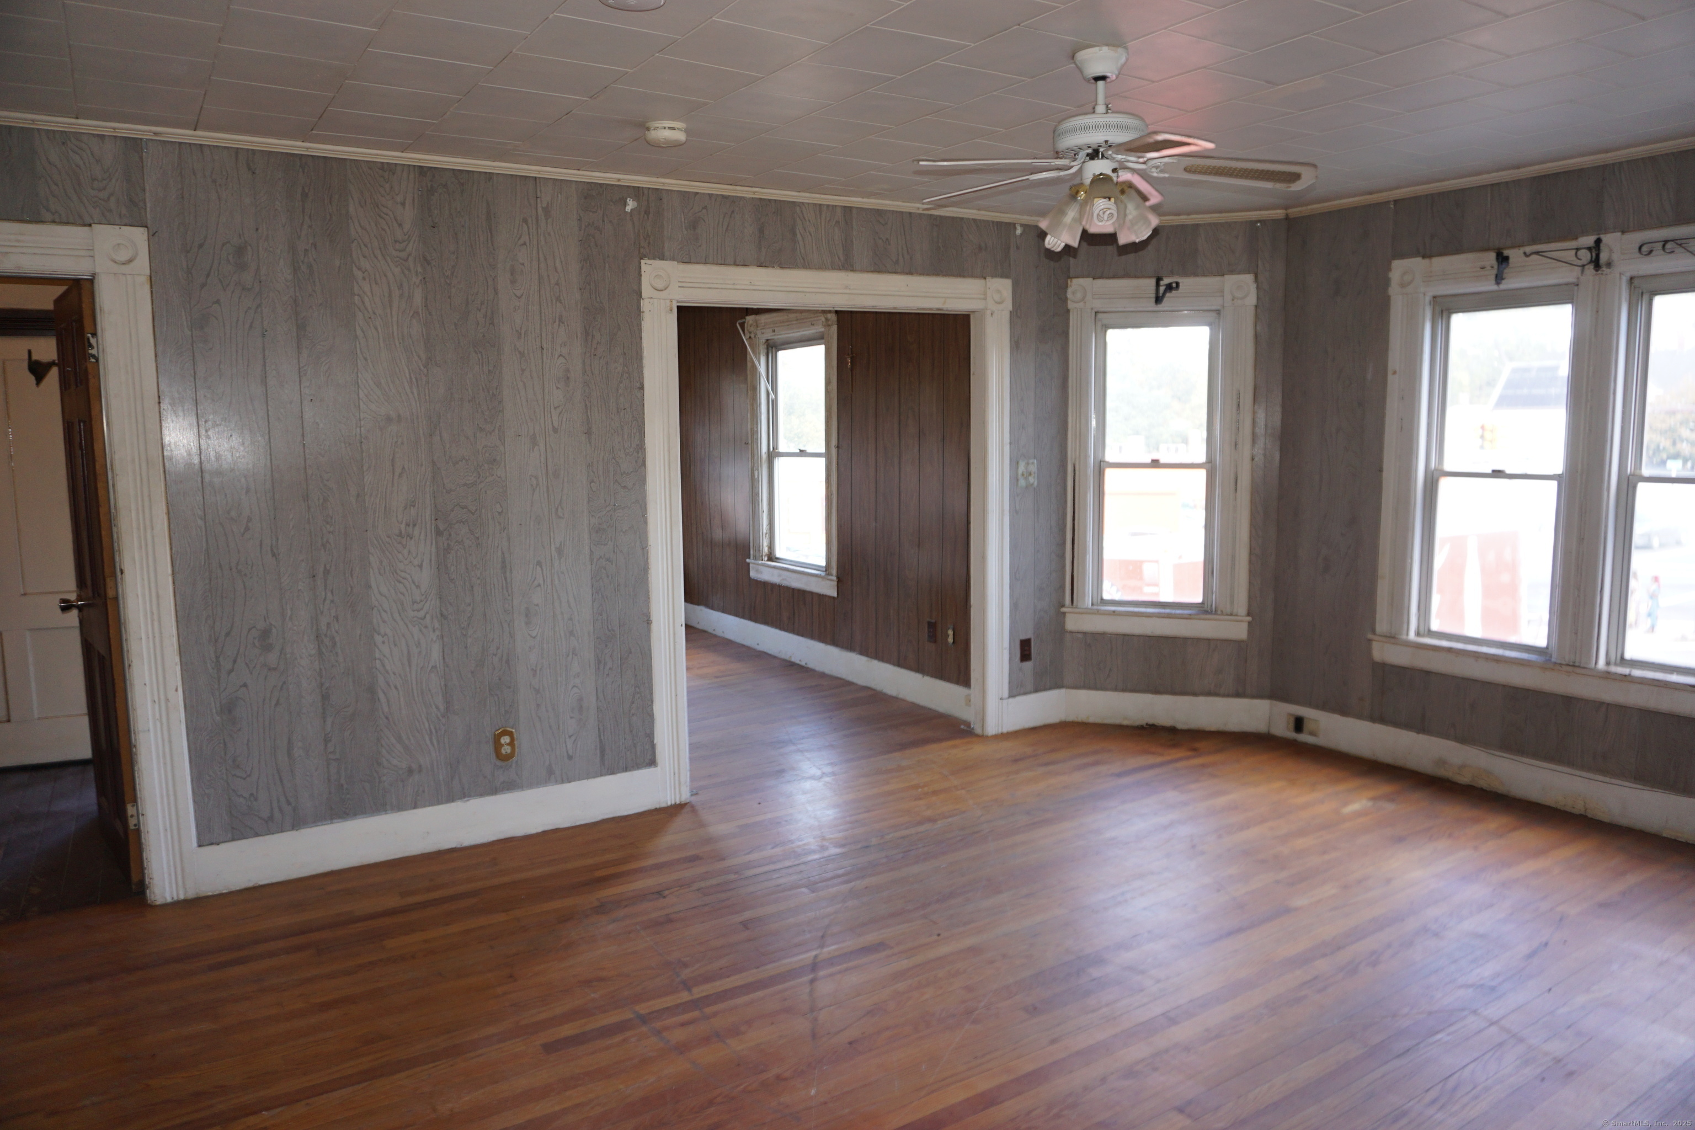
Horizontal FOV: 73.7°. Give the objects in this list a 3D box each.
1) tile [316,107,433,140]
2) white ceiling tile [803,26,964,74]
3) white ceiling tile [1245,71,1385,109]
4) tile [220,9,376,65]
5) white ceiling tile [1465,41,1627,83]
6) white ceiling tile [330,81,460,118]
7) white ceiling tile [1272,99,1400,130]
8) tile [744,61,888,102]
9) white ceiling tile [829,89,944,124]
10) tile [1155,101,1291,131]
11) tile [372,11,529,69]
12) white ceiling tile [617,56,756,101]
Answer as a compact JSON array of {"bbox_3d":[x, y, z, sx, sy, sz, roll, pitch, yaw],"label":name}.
[{"bbox_3d":[-1.452,-1.347,3.460,0.303,0.016,0.303,-5,9,-33],"label":"tile"},{"bbox_3d":[0.093,-1.240,2.715,0.303,0.015,0.303,-6,9,-32],"label":"white ceiling tile"},{"bbox_3d":[1.297,-1.319,3.145,0.302,0.015,0.302,-5,9,-33],"label":"white ceiling tile"},{"bbox_3d":[-1.287,-1.240,2.644,0.302,0.015,0.302,-5,9,-33],"label":"tile"},{"bbox_3d":[1.787,-1.282,2.892,0.303,0.015,0.303,-6,9,-32],"label":"white ceiling tile"},{"bbox_3d":[-1.277,-1.310,3.181,0.305,0.018,0.305,-5,9,-33],"label":"white ceiling tile"},{"bbox_3d":[1.470,-1.355,3.421,0.303,0.016,0.303,-5,9,-33],"label":"white ceiling tile"},{"bbox_3d":[-0.071,-1.274,2.970,0.303,0.015,0.303,-6,9,-32],"label":"tile"},{"bbox_3d":[0.109,-1.332,3.297,0.303,0.016,0.303,-5,9,-33],"label":"white ceiling tile"},{"bbox_3d":[1.120,-1.341,3.365,0.303,0.015,0.303,-6,9,-32],"label":"tile"},{"bbox_3d":[-0.923,-1.215,2.610,0.303,0.015,0.303,-6,9,-32],"label":"tile"},{"bbox_3d":[-0.410,-1.266,2.935,0.303,0.015,0.303,-6,9,-32],"label":"white ceiling tile"}]

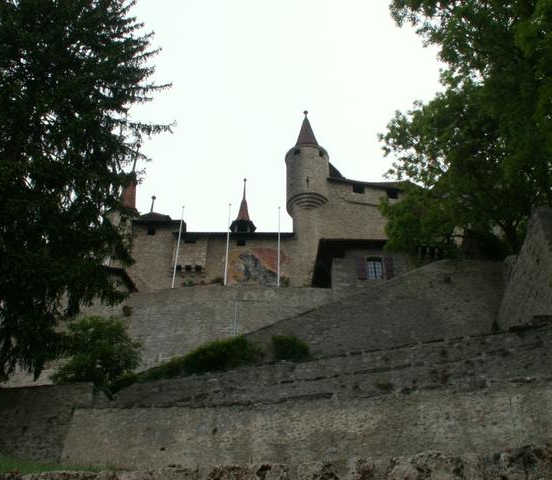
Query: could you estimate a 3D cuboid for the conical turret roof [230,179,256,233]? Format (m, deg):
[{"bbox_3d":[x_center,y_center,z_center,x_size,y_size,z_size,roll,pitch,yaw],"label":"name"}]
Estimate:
[{"bbox_3d":[-2.843,-3.154,57.500,2.300,5.200,2.300,1,-29,0],"label":"conical turret roof"}]

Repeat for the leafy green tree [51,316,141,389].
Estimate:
[{"bbox_3d":[-9.205,5.737,33.000,4.500,3.900,4.200,1,-29,0],"label":"leafy green tree"}]

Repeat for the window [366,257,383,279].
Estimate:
[{"bbox_3d":[6.698,1.938,44.000,1.050,1.800,0.200,1,-29,0],"label":"window"}]

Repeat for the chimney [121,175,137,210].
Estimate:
[{"bbox_3d":[-12.993,-4.184,57.000,1.400,3.600,1.400,1,-29,0],"label":"chimney"}]

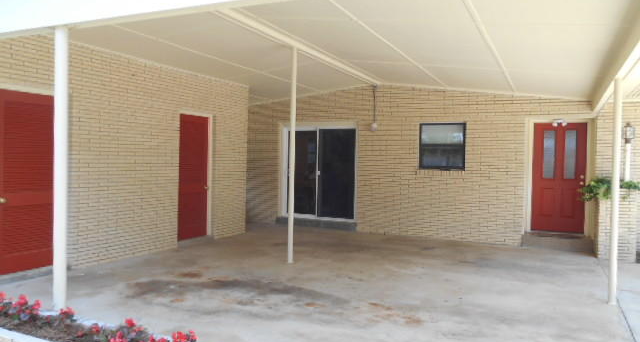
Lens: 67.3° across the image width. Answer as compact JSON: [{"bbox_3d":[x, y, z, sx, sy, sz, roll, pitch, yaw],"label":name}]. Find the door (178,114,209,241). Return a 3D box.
[{"bbox_3d":[-2.206,0.113,8.387,0.060,2.144,0.747,2,1,26],"label":"door"}]

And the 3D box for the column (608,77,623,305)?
[{"bbox_3d":[3.174,0.220,5.158,0.085,2.440,0.085,2,1,26],"label":"column"}]

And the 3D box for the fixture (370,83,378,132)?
[{"bbox_3d":[1.130,-1.314,9.971,0.145,0.996,0.130,2,1,26],"label":"fixture"}]

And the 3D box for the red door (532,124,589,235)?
[{"bbox_3d":[4.259,0.123,8.570,0.852,1.938,0.060,2,1,26],"label":"red door"}]

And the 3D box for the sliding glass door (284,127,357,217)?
[{"bbox_3d":[-0.027,0.049,10.699,1.755,2.021,0.100,2,1,26],"label":"sliding glass door"}]

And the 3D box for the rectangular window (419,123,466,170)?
[{"bbox_3d":[2.408,-0.477,9.463,0.903,0.921,0.090,2,1,26],"label":"rectangular window"}]

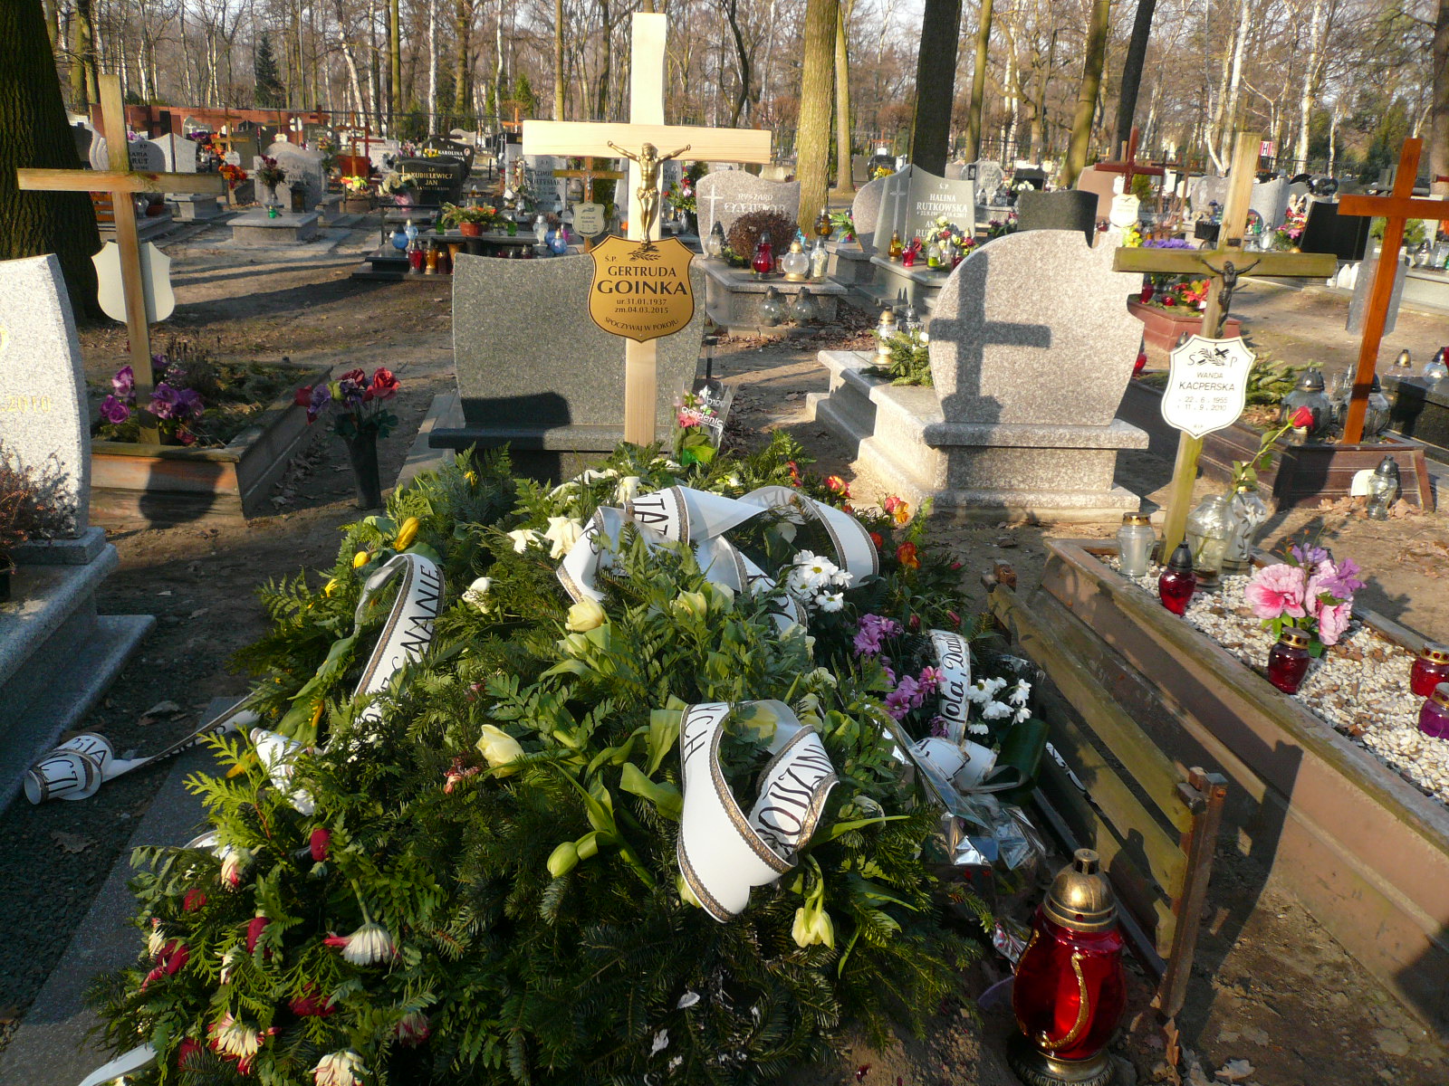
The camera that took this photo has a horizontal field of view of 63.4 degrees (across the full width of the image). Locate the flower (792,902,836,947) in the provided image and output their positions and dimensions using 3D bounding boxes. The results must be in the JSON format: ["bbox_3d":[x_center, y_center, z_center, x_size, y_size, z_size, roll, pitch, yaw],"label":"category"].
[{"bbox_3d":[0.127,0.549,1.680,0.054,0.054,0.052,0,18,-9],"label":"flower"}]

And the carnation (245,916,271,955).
[{"bbox_3d":[-0.707,0.596,1.780,0.042,0.050,0.045,0,18,-9],"label":"carnation"}]

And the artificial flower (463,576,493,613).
[{"bbox_3d":[-0.537,0.111,2.550,0.065,0.077,0.065,12,21,26],"label":"artificial flower"}]

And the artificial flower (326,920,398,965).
[{"bbox_3d":[-0.581,0.640,1.880,0.105,0.058,0.085,-2,19,-14],"label":"artificial flower"}]

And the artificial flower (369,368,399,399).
[{"bbox_3d":[-1.323,-0.620,4.550,0.105,0.105,0.105,0,18,-9],"label":"artificial flower"}]

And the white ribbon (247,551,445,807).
[{"bbox_3d":[-0.752,0.251,2.330,0.320,0.310,0.420,-5,20,-18],"label":"white ribbon"}]

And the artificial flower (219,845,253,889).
[{"bbox_3d":[-0.834,0.553,2.000,0.052,0.060,0.050,-7,21,-24],"label":"artificial flower"}]

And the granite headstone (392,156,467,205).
[{"bbox_3d":[-4.420,-5.383,17.500,1.050,0.800,0.200,0,18,-9],"label":"granite headstone"}]

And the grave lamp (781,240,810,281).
[{"bbox_3d":[0.596,-2.364,9.800,0.230,0.330,0.230,0,19,-8],"label":"grave lamp"}]

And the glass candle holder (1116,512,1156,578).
[{"bbox_3d":[1.318,0.006,3.760,0.115,0.195,0.115,9,20,19],"label":"glass candle holder"}]

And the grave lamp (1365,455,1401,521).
[{"bbox_3d":[3.098,-0.262,5.500,0.125,0.305,0.125,0,19,-8],"label":"grave lamp"}]

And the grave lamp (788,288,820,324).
[{"bbox_3d":[0.644,-1.933,9.600,0.195,0.285,0.195,0,18,-9],"label":"grave lamp"}]

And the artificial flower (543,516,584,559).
[{"bbox_3d":[-0.387,-0.012,2.830,0.092,0.092,0.085,5,19,7],"label":"artificial flower"}]

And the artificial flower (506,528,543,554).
[{"bbox_3d":[-0.459,-0.005,2.690,0.078,0.047,0.060,-2,19,-10],"label":"artificial flower"}]

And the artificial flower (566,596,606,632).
[{"bbox_3d":[-0.292,0.151,2.480,0.080,0.068,0.078,15,22,34],"label":"artificial flower"}]

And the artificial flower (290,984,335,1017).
[{"bbox_3d":[-0.586,0.652,1.670,0.058,0.042,0.050,0,18,-9],"label":"artificial flower"}]

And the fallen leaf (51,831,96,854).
[{"bbox_3d":[-1.323,0.610,2.380,0.078,0.020,0.068,0,18,-9],"label":"fallen leaf"}]

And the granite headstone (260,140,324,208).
[{"bbox_3d":[-6.280,-5.328,17.000,0.950,0.950,0.250,0,18,-9],"label":"granite headstone"}]

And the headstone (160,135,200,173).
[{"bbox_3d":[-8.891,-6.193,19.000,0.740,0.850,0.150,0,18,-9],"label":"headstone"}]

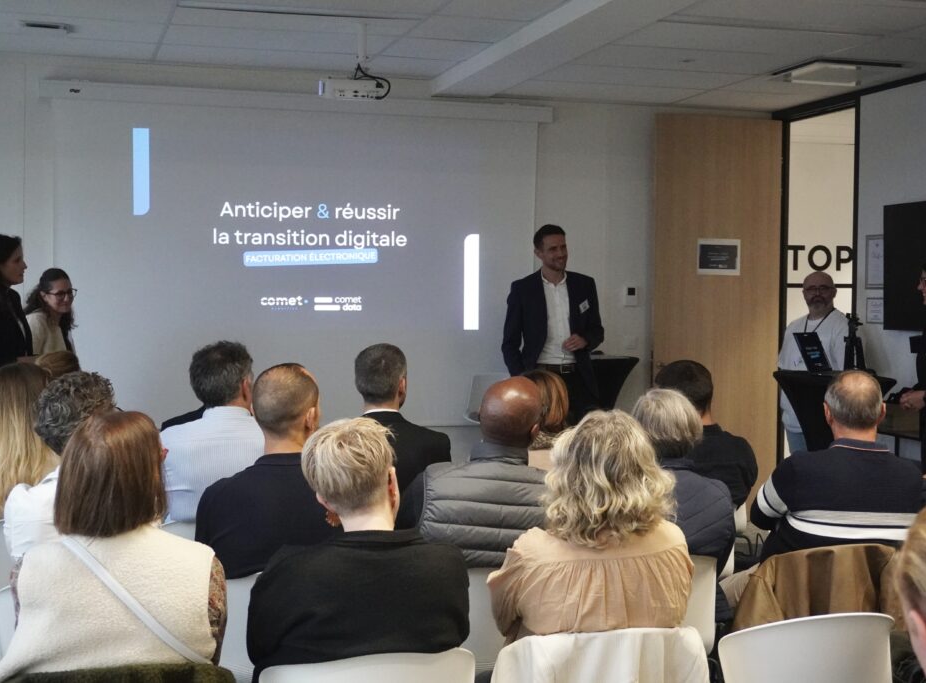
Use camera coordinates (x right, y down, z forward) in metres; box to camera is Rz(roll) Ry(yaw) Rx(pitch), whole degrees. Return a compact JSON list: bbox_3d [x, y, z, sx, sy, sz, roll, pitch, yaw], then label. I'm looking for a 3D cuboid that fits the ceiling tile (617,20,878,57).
[{"bbox_3d":[1.404,-1.515,6.112,1.209,0.020,0.599,-1,3,-17],"label":"ceiling tile"}]

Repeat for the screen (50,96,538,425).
[{"bbox_3d":[-0.895,-0.408,7.087,2.828,1.848,0.040,-1,3,-18],"label":"screen"}]

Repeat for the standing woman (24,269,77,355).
[{"bbox_3d":[-2.152,0.400,6.200,0.300,1.580,0.440,3,4,41],"label":"standing woman"}]

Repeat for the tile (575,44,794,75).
[{"bbox_3d":[1.230,-1.544,6.685,1.209,0.020,0.599,-1,3,-17],"label":"tile"}]

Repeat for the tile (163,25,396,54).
[{"bbox_3d":[-0.997,-1.649,6.676,1.209,0.020,0.599,-1,3,-17],"label":"tile"}]

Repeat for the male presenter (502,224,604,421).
[{"bbox_3d":[0.460,0.315,6.389,0.540,1.846,0.360,0,2,-12],"label":"male presenter"}]

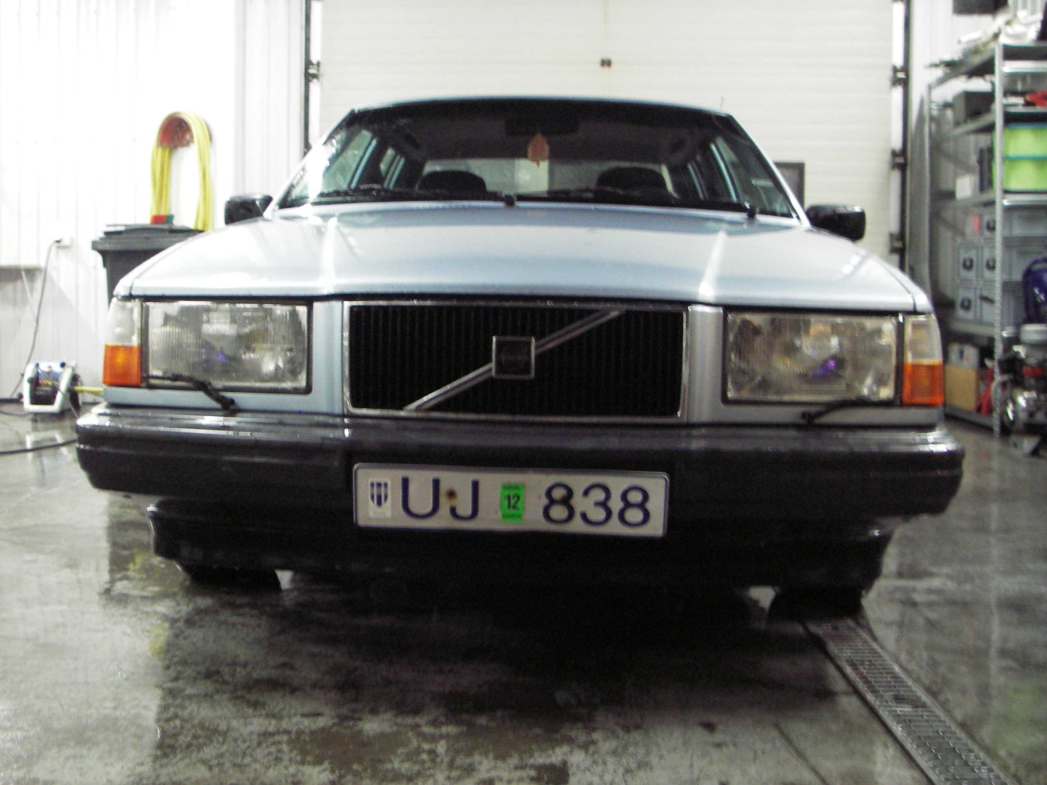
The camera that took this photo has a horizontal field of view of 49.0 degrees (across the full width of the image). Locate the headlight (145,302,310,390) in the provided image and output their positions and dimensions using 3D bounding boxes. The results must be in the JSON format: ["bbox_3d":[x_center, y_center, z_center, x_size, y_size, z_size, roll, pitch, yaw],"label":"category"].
[{"bbox_3d":[-0.542,-0.083,2.095,0.295,0.152,0.100,2,5,10],"label":"headlight"}]

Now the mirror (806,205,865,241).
[{"bbox_3d":[0.918,-0.501,3.390,0.175,0.105,0.105,1,5,2],"label":"mirror"}]

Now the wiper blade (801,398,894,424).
[{"bbox_3d":[0.560,0.033,1.995,0.156,0.044,0.040,0,5,-6],"label":"wiper blade"}]

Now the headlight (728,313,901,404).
[{"bbox_3d":[0.513,-0.064,2.050,0.295,0.152,0.100,0,5,-6],"label":"headlight"}]

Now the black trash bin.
[{"bbox_3d":[-1.919,-0.363,6.196,0.580,1.050,0.700,1,5,-1],"label":"black trash bin"}]

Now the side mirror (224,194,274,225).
[{"bbox_3d":[-0.819,-0.544,3.450,0.160,0.110,0.105,1,5,2],"label":"side mirror"}]

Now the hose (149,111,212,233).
[{"bbox_3d":[-2.068,-1.244,6.960,0.370,0.880,0.140,1,5,2],"label":"hose"}]

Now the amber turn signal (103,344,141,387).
[{"bbox_3d":[-0.750,-0.050,2.145,0.072,0.076,0.080,2,5,10],"label":"amber turn signal"}]

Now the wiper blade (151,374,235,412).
[{"bbox_3d":[-0.585,0.001,2.035,0.154,0.062,0.045,2,5,10],"label":"wiper blade"}]

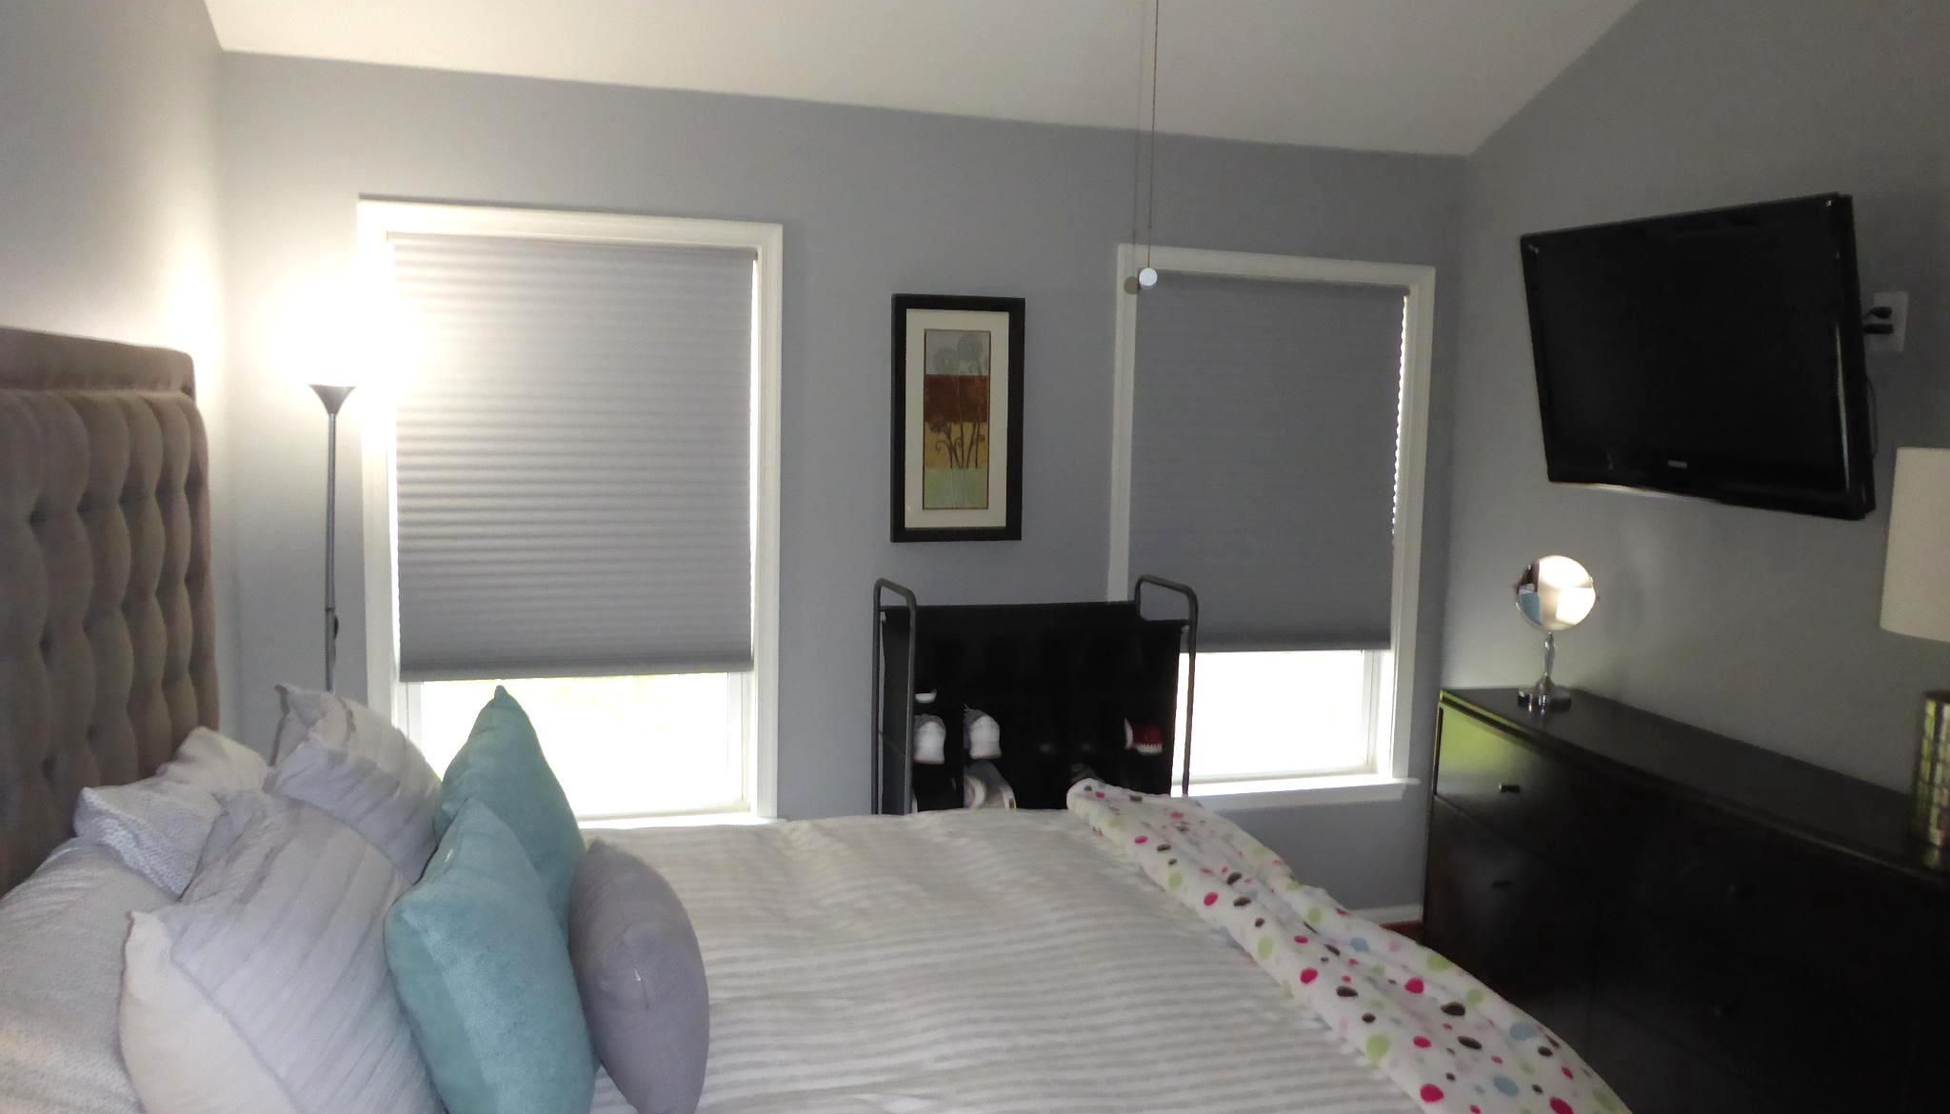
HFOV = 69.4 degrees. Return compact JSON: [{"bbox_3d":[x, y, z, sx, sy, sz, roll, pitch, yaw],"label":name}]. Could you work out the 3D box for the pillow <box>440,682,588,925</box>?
[{"bbox_3d":[-0.721,0.488,2.218,0.170,0.425,0.430,-18,15,-3],"label":"pillow"}]

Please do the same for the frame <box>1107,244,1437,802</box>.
[{"bbox_3d":[0.903,-0.067,4.285,1.060,1.670,0.090,0,6,-16],"label":"frame"}]

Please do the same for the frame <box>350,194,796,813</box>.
[{"bbox_3d":[-1.046,-0.056,3.739,1.060,1.670,0.090,0,6,-16],"label":"frame"}]

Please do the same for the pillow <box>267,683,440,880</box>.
[{"bbox_3d":[-1.059,0.469,2.410,0.220,0.470,0.560,-35,18,-13],"label":"pillow"}]

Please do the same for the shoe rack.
[{"bbox_3d":[0.147,0.647,3.872,0.785,1.161,0.370,-1,6,-19],"label":"shoe rack"}]

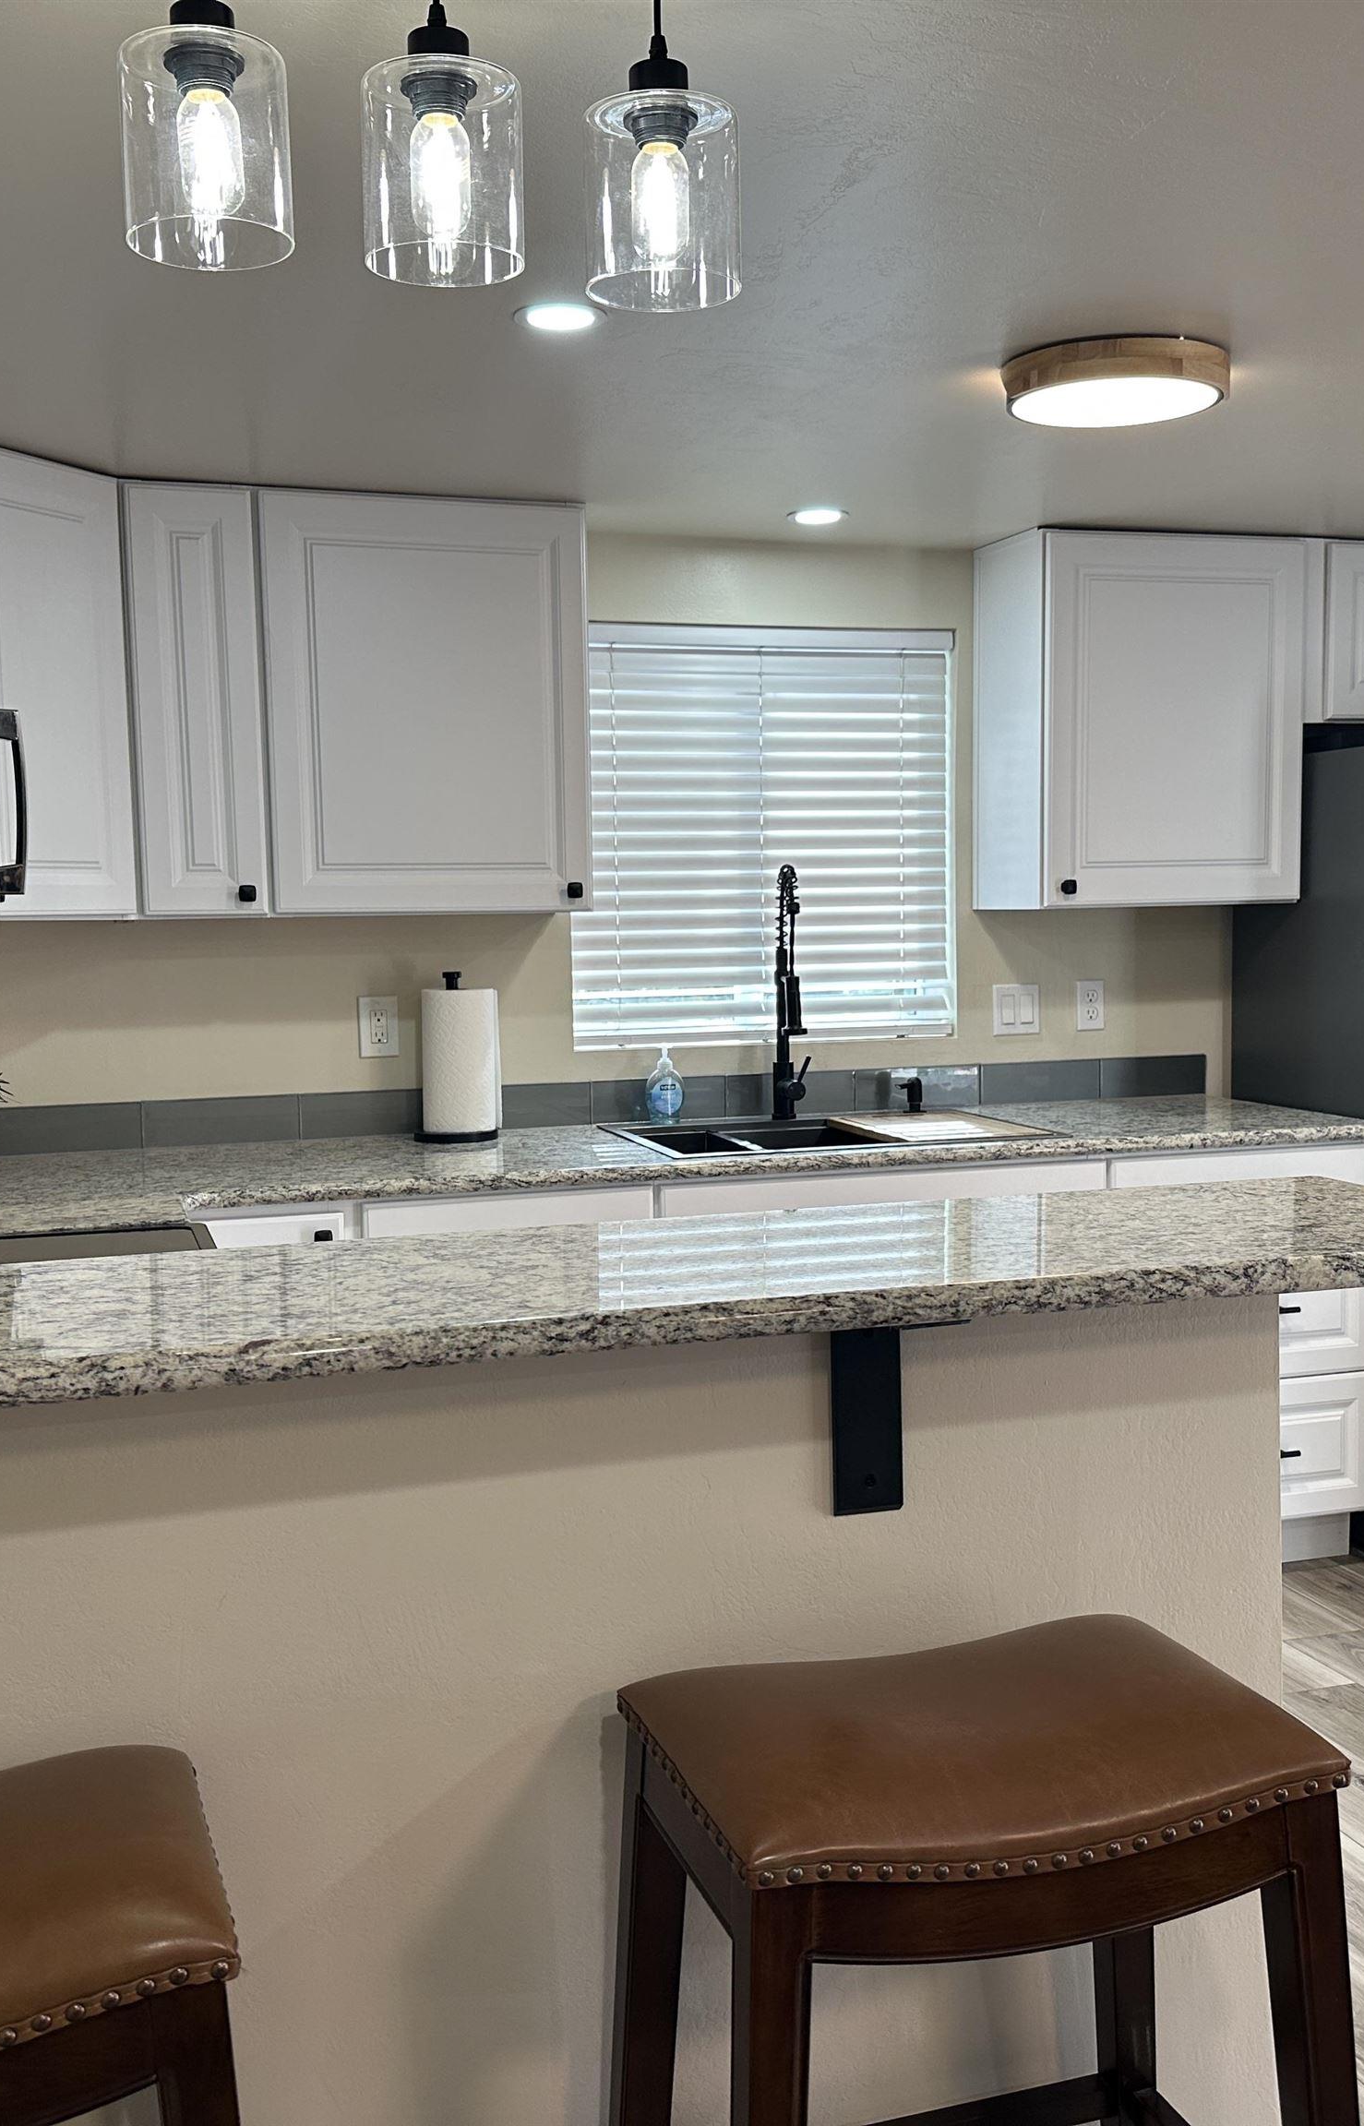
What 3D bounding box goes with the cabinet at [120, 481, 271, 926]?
[{"bbox_3d":[-0.906,-0.650,3.628,0.228,0.764,0.322,-2,5,-18],"label":"cabinet"}]

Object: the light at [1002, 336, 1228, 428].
[{"bbox_3d":[0.617,-0.961,2.793,0.313,0.053,0.313,-1,5,0],"label":"light"}]

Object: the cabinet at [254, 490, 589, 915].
[{"bbox_3d":[-0.510,-0.666,3.764,0.609,0.765,0.323,-2,5,-18],"label":"cabinet"}]

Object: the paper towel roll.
[{"bbox_3d":[-0.437,-0.011,3.868,0.161,0.329,0.161,-1,5,0],"label":"paper towel roll"}]

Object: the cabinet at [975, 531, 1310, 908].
[{"bbox_3d":[0.978,-0.726,4.231,0.606,0.764,0.322,-2,5,-18],"label":"cabinet"}]

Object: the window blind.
[{"bbox_3d":[0.184,-0.478,4.173,0.870,0.877,0.060,-2,5,-18],"label":"window blind"}]

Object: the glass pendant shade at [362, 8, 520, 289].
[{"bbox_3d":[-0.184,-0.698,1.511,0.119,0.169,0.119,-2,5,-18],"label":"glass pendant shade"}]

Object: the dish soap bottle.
[{"bbox_3d":[-0.034,0.050,4.085,0.080,0.161,0.050,-2,5,-9],"label":"dish soap bottle"}]

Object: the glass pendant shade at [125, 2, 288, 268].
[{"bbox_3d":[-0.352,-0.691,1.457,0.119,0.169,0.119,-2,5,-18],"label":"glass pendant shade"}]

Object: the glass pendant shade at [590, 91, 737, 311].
[{"bbox_3d":[-0.015,-0.685,1.567,0.120,0.140,0.120,-1,5,0],"label":"glass pendant shade"}]

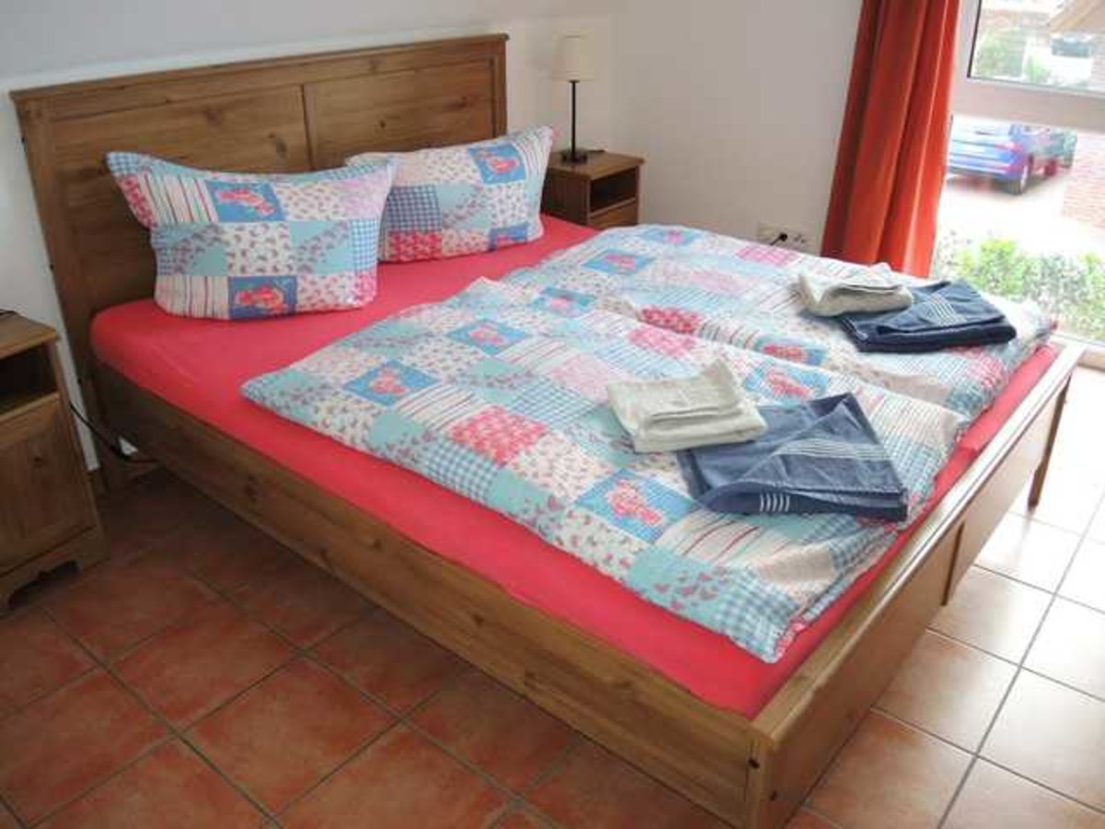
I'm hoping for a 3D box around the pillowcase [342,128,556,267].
[{"bbox_3d":[-0.309,-0.715,2.903,0.760,0.360,0.230,-21,21,-34],"label":"pillowcase"}]

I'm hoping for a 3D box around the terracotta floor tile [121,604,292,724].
[{"bbox_3d":[-0.754,0.533,1.946,0.308,0.010,0.308,20,33,35],"label":"terracotta floor tile"}]

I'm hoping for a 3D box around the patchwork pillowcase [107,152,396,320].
[{"bbox_3d":[-0.736,-0.460,2.270,0.660,0.403,0.180,-8,9,-15],"label":"patchwork pillowcase"}]

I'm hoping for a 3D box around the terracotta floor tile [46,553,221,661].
[{"bbox_3d":[-0.979,0.445,2.114,0.303,0.010,0.303,20,33,35],"label":"terracotta floor tile"}]

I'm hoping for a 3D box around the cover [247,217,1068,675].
[{"bbox_3d":[0.297,-0.168,2.038,1.306,0.113,1.564,21,34,36],"label":"cover"}]

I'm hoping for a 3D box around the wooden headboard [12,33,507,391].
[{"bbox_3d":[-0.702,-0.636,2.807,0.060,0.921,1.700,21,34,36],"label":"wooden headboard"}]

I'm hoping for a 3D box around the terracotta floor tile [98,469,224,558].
[{"bbox_3d":[-1.037,0.253,2.520,0.308,0.010,0.308,20,33,35],"label":"terracotta floor tile"}]

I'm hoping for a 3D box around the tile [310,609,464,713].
[{"bbox_3d":[-0.320,0.514,1.958,0.303,0.010,0.303,20,33,35],"label":"tile"}]

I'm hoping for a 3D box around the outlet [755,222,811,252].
[{"bbox_3d":[0.930,-0.715,3.588,0.228,0.081,0.012,20,33,35],"label":"outlet"}]

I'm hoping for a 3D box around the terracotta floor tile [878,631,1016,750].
[{"bbox_3d":[0.778,0.549,1.859,0.303,0.010,0.303,20,33,35],"label":"terracotta floor tile"}]

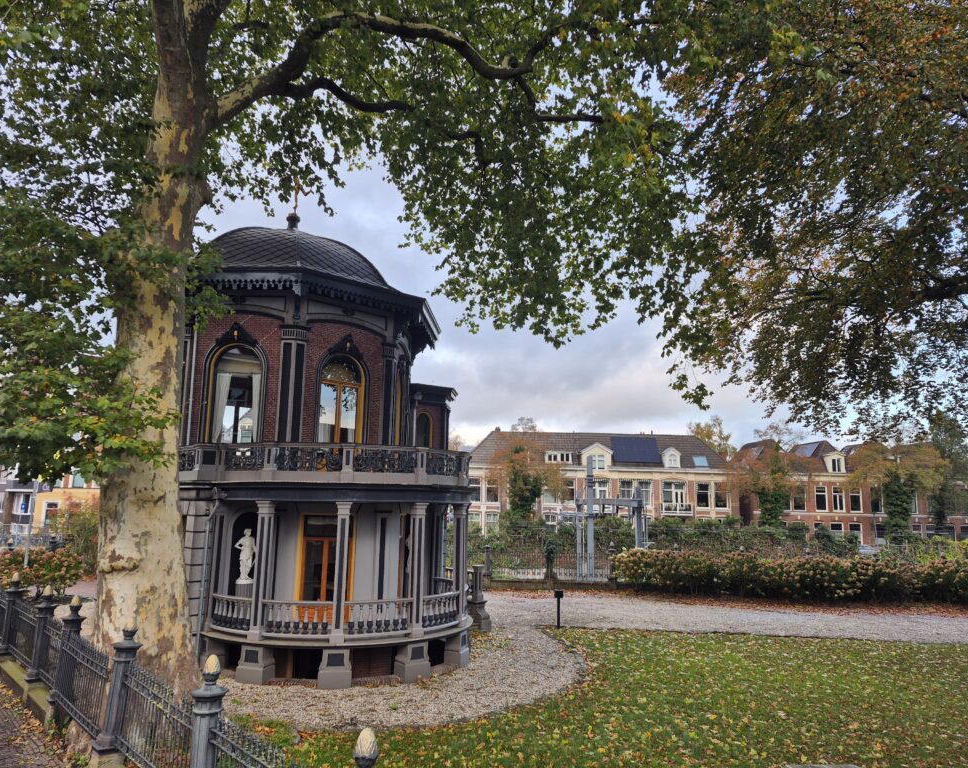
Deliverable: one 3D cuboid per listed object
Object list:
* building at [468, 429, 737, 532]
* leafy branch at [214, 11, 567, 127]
[{"bbox_3d":[10.405,10.205,66.278,25.790,11.220,9.000,1,-10,2],"label":"building"},{"bbox_3d":[-1.637,-5.591,11.973,6.200,2.230,1.800,1,-10,0],"label":"leafy branch"}]

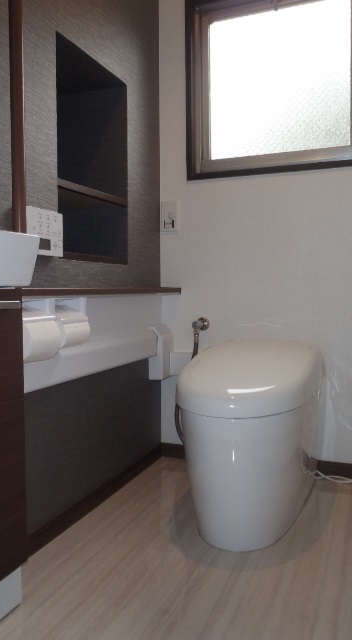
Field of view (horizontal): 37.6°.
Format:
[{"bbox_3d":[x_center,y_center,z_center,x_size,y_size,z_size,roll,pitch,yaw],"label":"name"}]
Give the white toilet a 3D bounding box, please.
[{"bbox_3d":[0.242,0.336,1.620,0.394,0.507,0.677,1,3,22],"label":"white toilet"}]

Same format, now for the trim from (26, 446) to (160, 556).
[{"bbox_3d":[-0.227,0.560,1.704,0.012,0.055,0.938,1,3,22],"label":"trim"}]

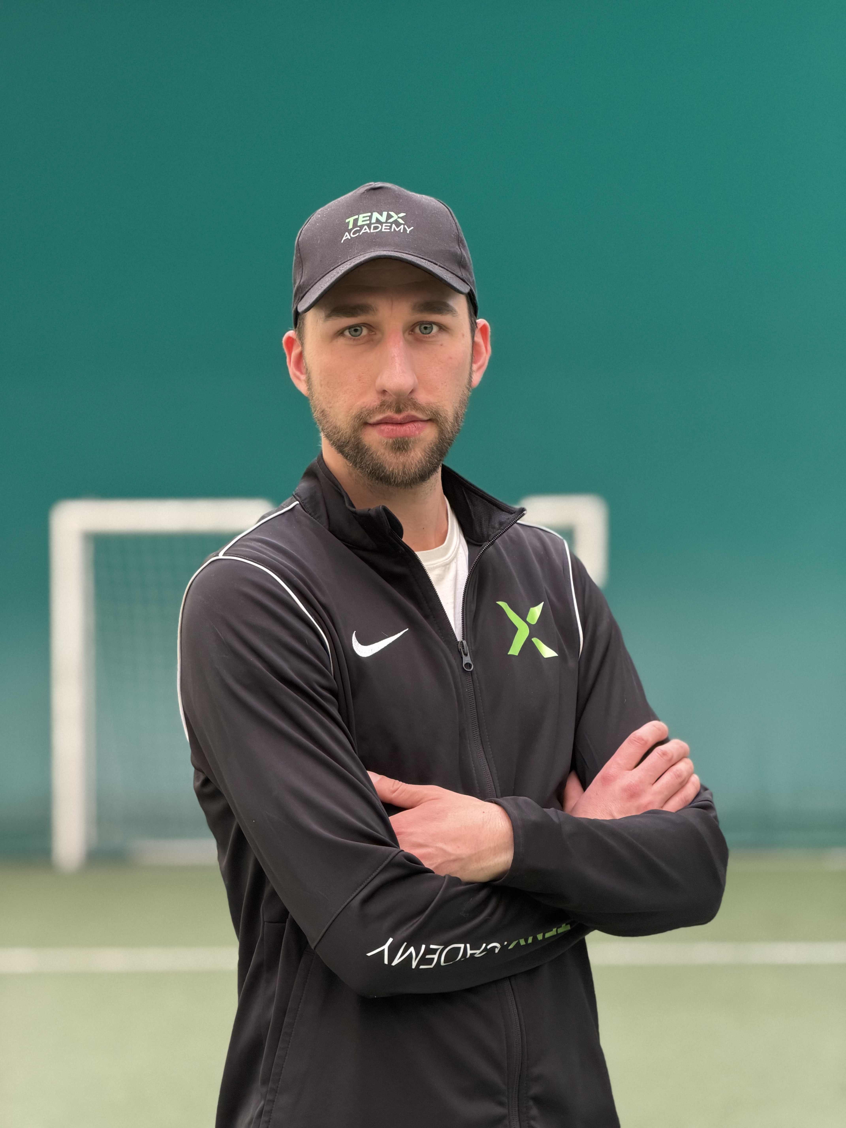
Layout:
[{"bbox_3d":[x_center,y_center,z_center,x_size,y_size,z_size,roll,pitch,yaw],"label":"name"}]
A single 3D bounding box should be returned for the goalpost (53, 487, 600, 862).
[{"bbox_3d":[-0.552,0.707,19.600,3.140,2.070,0.950,-1,-1,0],"label":"goalpost"}]

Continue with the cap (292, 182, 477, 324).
[{"bbox_3d":[-0.034,-0.275,2.885,0.168,0.130,0.265,-3,0,-3],"label":"cap"}]

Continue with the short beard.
[{"bbox_3d":[-0.030,-0.118,2.855,0.145,0.105,0.110,-2,-1,-4],"label":"short beard"}]

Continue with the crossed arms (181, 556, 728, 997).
[{"bbox_3d":[0.040,0.173,2.815,0.490,0.370,0.310,0,-1,-30],"label":"crossed arms"}]

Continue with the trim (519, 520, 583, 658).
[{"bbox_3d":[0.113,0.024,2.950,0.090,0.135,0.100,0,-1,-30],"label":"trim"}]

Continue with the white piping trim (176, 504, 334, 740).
[{"bbox_3d":[-0.143,0.051,2.835,0.125,0.205,0.165,0,-1,-30],"label":"white piping trim"}]

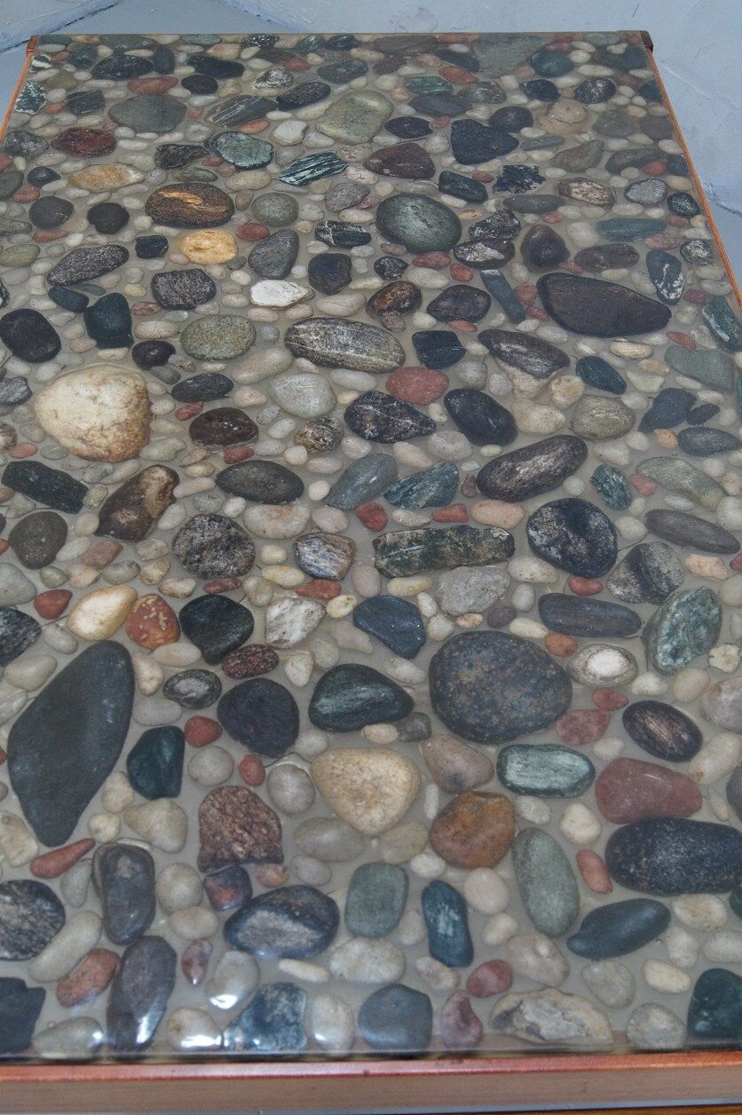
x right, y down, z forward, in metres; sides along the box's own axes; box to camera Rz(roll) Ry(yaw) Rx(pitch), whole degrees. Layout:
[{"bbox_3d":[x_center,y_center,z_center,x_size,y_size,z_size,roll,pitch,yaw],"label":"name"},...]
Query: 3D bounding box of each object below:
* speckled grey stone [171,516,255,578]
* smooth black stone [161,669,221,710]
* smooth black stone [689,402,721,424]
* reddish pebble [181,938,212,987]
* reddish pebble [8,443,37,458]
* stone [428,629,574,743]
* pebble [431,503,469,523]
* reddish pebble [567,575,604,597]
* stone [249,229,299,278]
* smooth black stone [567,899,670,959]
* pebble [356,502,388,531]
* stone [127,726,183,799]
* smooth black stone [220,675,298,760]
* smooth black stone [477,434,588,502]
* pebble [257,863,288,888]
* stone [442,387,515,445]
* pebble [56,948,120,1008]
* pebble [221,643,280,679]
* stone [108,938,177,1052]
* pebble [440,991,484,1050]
[{"bbox_3d":[-0.132,-0.008,1.026,0.074,0.034,0.062,34,56,26],"label":"speckled grey stone"},{"bbox_3d":[-0.136,0.100,0.918,0.044,0.018,0.033,5,48,4],"label":"smooth black stone"},{"bbox_3d":[0.279,-0.120,1.014,0.036,0.010,0.016,-28,54,-23],"label":"smooth black stone"},{"bbox_3d":[-0.100,0.232,0.692,0.016,0.010,0.026,2,48,2],"label":"reddish pebble"},{"bbox_3d":[-0.283,-0.087,0.980,0.025,0.010,0.016,-4,48,-4],"label":"reddish pebble"},{"bbox_3d":[0.099,0.099,0.928,0.109,0.040,0.104,8,49,7],"label":"stone"},{"bbox_3d":[0.061,-0.033,0.928,0.028,0.012,0.018,-7,50,-7],"label":"pebble"},{"bbox_3d":[0.161,0.021,0.905,0.027,0.011,0.018,7,50,6],"label":"reddish pebble"},{"bbox_3d":[-0.092,-0.295,1.175,0.046,0.028,0.070,14,51,12],"label":"stone"},{"bbox_3d":[0.162,0.243,0.790,0.072,0.018,0.033,-16,50,-14],"label":"smooth black stone"},{"bbox_3d":[0.001,-0.032,0.950,0.022,0.013,0.030,-24,54,-19],"label":"pebble"},{"bbox_3d":[-0.139,0.134,0.787,0.038,0.021,0.057,-1,48,-2],"label":"stone"},{"bbox_3d":[-0.075,0.108,0.829,0.050,0.030,0.066,-33,57,-25],"label":"smooth black stone"},{"bbox_3d":[0.147,-0.080,1.078,0.115,0.030,0.051,-22,53,-18],"label":"smooth black stone"},{"bbox_3d":[-0.067,0.214,0.810,0.021,0.010,0.016,2,48,2],"label":"pebble"},{"bbox_3d":[0.093,-0.118,1.021,0.047,0.026,0.079,-25,53,-21],"label":"stone"},{"bbox_3d":[-0.166,0.247,0.709,0.022,0.013,0.043,35,58,26],"label":"pebble"},{"bbox_3d":[-0.084,0.073,0.839,0.041,0.014,0.027,-12,49,-11],"label":"pebble"},{"bbox_3d":[-0.134,0.254,0.704,0.036,0.021,0.072,7,50,6],"label":"stone"},{"bbox_3d":[0.052,0.267,0.693,0.023,0.014,0.034,-6,50,-5],"label":"pebble"}]

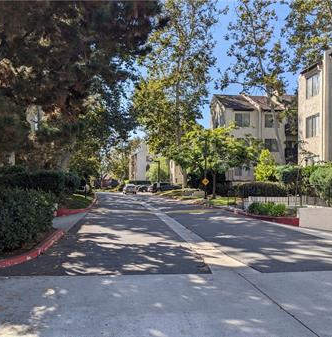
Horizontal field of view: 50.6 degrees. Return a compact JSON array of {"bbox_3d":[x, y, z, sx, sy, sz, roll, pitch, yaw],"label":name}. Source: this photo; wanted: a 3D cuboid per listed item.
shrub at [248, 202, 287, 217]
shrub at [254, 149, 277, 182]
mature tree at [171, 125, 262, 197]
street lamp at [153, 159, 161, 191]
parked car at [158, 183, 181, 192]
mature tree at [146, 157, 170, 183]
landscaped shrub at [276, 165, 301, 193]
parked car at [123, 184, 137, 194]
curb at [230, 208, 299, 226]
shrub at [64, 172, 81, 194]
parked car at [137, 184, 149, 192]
[{"bbox_3d":[4.629,1.861,16.000,1.100,0.600,1.750,2,-3,-26],"label":"shrub"},{"bbox_3d":[9.644,-0.145,34.000,2.300,3.700,2.300,0,-2,0],"label":"shrub"},{"bbox_3d":[4.391,-0.609,30.500,7.500,6.400,7.000,0,-2,0],"label":"mature tree"},{"bbox_3d":[-1.201,1.156,52.000,1.000,4.700,0.300,1,-3,-17],"label":"street lamp"},{"bbox_3d":[0.000,3.120,57.000,4.700,1.600,1.850,2,-3,-30],"label":"parked car"},{"bbox_3d":[-1.575,0.926,65.000,4.500,6.200,4.500,0,-2,0],"label":"mature tree"},{"bbox_3d":[6.984,0.656,20.000,1.450,1.750,1.400,-1,-3,30],"label":"landscaped shrub"},{"bbox_3d":[-5.262,3.113,52.000,1.850,1.550,4.500,1,-2,-14],"label":"parked car"},{"bbox_3d":[4.348,2.216,17.209,0.524,0.320,7.599,1,-2,-10],"label":"curb"},{"bbox_3d":[-7.996,1.326,30.000,1.600,1.800,1.700,1,-3,-18],"label":"shrub"},{"bbox_3d":[-3.922,3.649,64.000,4.500,1.480,1.800,2,-3,-37],"label":"parked car"}]

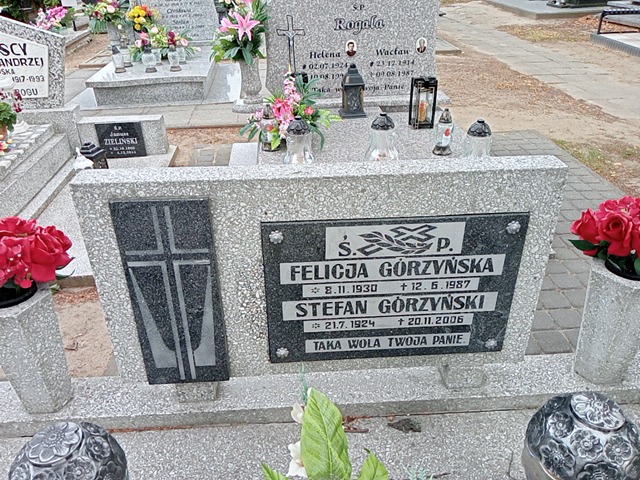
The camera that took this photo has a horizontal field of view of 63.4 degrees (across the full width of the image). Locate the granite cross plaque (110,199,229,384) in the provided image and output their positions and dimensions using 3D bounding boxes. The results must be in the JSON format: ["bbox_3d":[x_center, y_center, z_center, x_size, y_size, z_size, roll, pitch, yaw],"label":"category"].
[{"bbox_3d":[-0.327,0.136,1.186,0.199,0.496,0.020,-2,29,-3],"label":"granite cross plaque"}]

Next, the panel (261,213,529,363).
[{"bbox_3d":[0.173,0.123,1.241,0.600,0.400,0.022,-2,28,-4],"label":"panel"}]

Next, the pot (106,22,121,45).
[{"bbox_3d":[-2.296,-2.304,5.693,0.155,0.260,0.155,-2,29,-3],"label":"pot"}]

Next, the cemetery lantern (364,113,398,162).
[{"bbox_3d":[0.324,-0.523,2.669,0.158,0.260,0.158,-2,29,-4],"label":"cemetery lantern"}]

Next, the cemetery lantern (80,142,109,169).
[{"bbox_3d":[-1.070,-0.337,2.497,0.118,0.255,0.118,-2,29,-3],"label":"cemetery lantern"}]

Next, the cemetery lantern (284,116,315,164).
[{"bbox_3d":[-0.107,-0.499,2.631,0.158,0.260,0.158,-2,29,-4],"label":"cemetery lantern"}]

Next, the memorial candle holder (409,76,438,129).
[{"bbox_3d":[0.640,-0.849,3.217,0.105,0.295,0.105,-6,29,-11],"label":"memorial candle holder"}]

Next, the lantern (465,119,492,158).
[{"bbox_3d":[0.810,-0.476,2.578,0.155,0.260,0.155,-2,29,-4],"label":"lantern"}]

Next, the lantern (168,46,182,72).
[{"bbox_3d":[-1.183,-1.480,4.204,0.095,0.200,0.095,-2,29,-3],"label":"lantern"}]

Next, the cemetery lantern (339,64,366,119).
[{"bbox_3d":[0.217,-0.977,3.391,0.180,0.315,0.170,-2,29,-3],"label":"cemetery lantern"}]

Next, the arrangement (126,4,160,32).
[{"bbox_3d":[-1.619,-2.032,4.749,0.310,0.235,0.270,-2,29,-4],"label":"arrangement"}]

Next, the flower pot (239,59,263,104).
[{"bbox_3d":[-0.492,-1.127,3.662,0.160,0.315,0.160,-2,29,-3],"label":"flower pot"}]

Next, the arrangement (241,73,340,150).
[{"bbox_3d":[-0.163,-0.719,2.842,0.490,0.390,0.330,-2,29,-3],"label":"arrangement"}]

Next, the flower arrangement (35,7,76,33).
[{"bbox_3d":[-3.291,-2.734,6.431,0.450,0.340,0.340,-2,29,-3],"label":"flower arrangement"}]

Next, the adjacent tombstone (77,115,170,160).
[{"bbox_3d":[-1.080,-0.573,2.874,0.445,0.200,0.110,-2,29,-4],"label":"adjacent tombstone"}]

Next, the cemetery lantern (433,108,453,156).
[{"bbox_3d":[0.654,-0.576,2.732,0.097,0.235,0.097,-2,29,-3],"label":"cemetery lantern"}]

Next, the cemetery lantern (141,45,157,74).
[{"bbox_3d":[-1.358,-1.444,4.094,0.125,0.200,0.125,-2,29,-4],"label":"cemetery lantern"}]

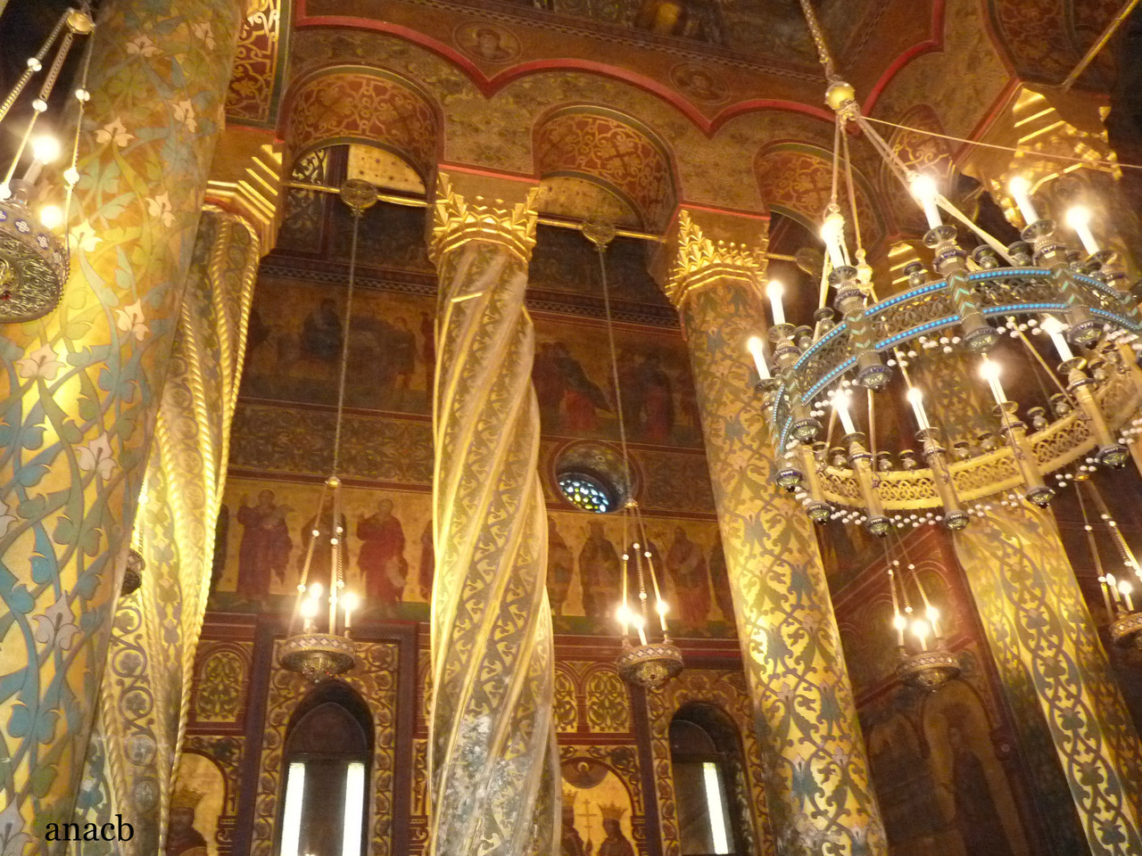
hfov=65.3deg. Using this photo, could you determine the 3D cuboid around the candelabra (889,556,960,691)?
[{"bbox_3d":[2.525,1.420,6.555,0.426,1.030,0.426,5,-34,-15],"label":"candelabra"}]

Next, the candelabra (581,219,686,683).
[{"bbox_3d":[0.393,-0.080,6.878,0.426,4.197,0.426,5,-34,-15],"label":"candelabra"}]

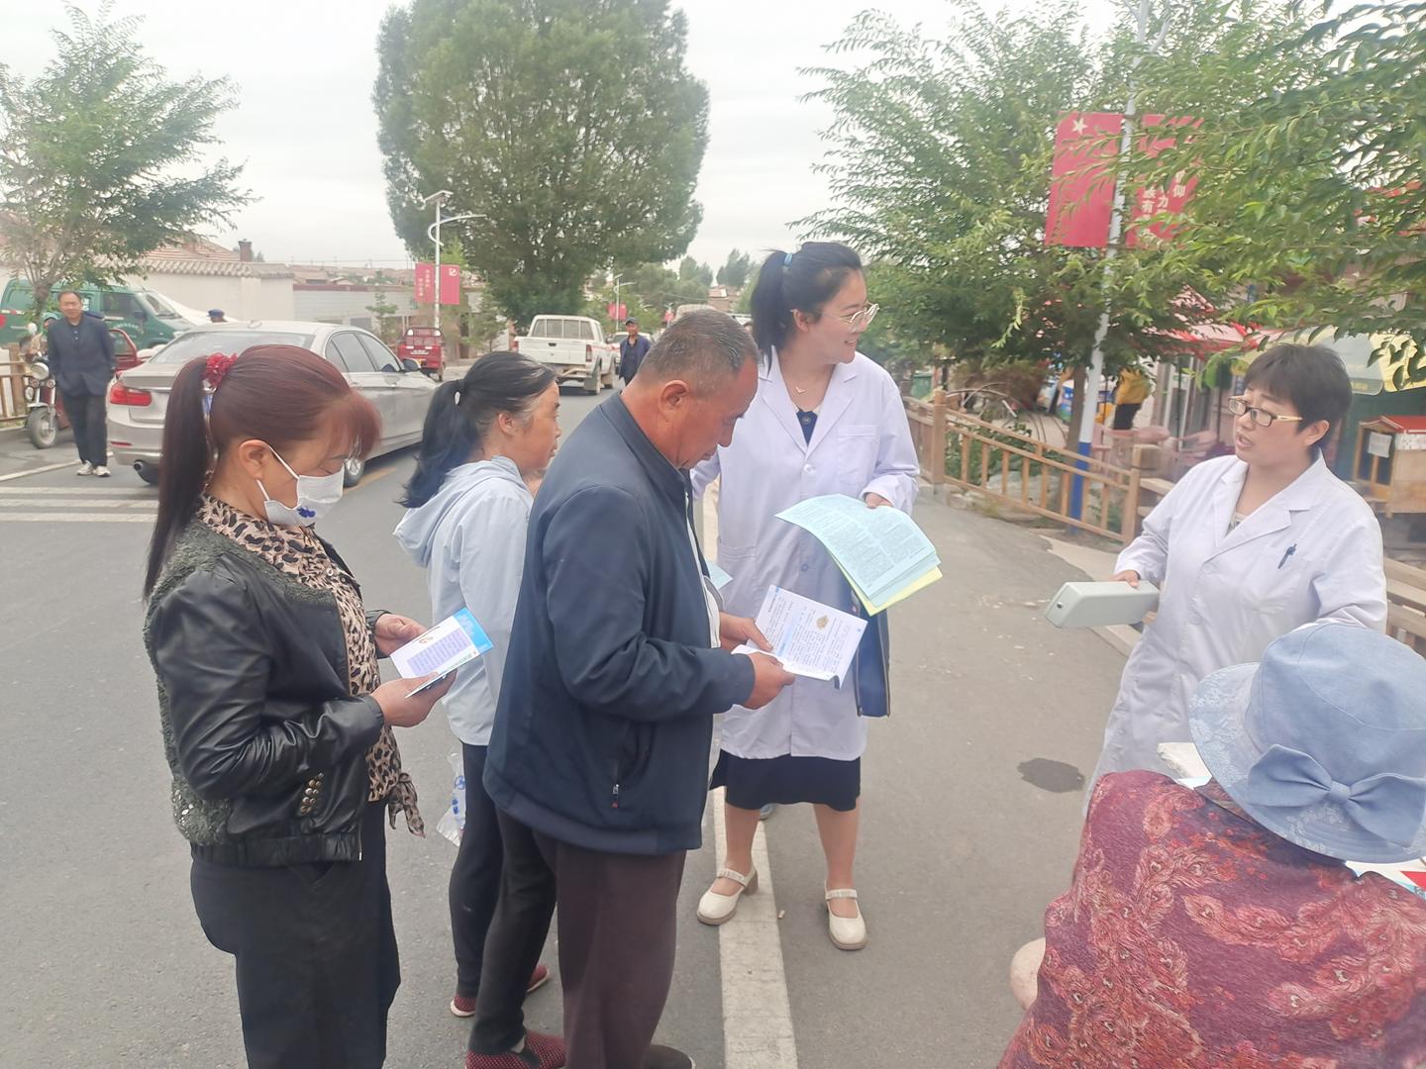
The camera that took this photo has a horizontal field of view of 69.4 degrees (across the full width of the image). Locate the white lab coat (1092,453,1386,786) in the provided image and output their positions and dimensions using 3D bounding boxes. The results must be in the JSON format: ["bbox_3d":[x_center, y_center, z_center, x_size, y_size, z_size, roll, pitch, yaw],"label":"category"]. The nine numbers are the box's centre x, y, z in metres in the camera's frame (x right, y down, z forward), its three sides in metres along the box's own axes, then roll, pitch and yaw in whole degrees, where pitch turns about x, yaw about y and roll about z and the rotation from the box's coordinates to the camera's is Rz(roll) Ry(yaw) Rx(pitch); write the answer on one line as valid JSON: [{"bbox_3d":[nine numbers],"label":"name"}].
[{"bbox_3d":[1.143,0.268,2.243,0.460,0.930,0.520,-2,12,-23],"label":"white lab coat"}]

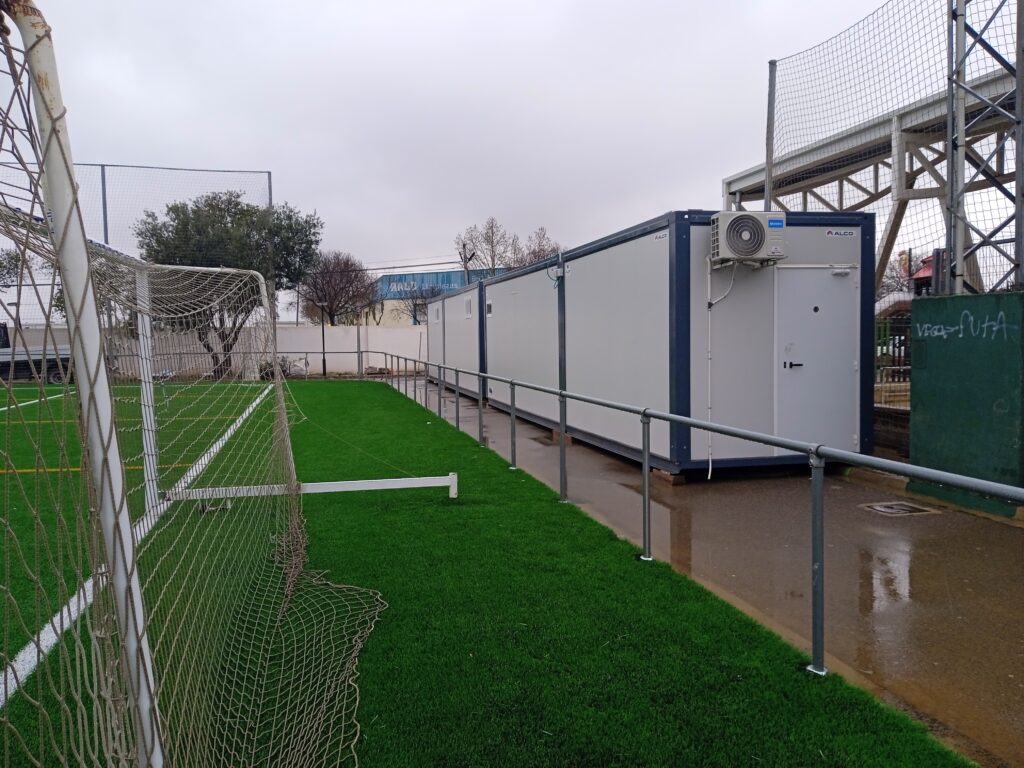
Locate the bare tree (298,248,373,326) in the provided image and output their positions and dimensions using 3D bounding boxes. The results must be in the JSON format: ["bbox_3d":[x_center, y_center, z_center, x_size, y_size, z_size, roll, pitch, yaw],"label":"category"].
[{"bbox_3d":[-9.482,-3.922,44.500,4.300,6.500,4.300,-2,3,-13],"label":"bare tree"}]

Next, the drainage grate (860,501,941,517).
[{"bbox_3d":[3.595,1.179,7.710,0.480,0.040,0.480,-2,3,-13],"label":"drainage grate"}]

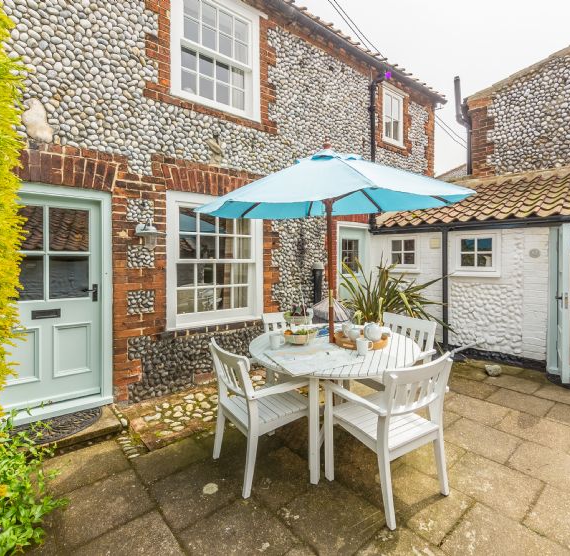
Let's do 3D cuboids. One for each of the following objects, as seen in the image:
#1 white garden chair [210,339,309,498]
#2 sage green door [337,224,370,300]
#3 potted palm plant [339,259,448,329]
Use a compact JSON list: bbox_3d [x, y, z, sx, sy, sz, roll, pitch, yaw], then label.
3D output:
[{"bbox_3d":[-0.187,0.879,2.240,0.580,0.870,0.540,-2,4,-32],"label":"white garden chair"},{"bbox_3d":[1.080,0.155,5.220,0.710,1.940,0.070,-2,4,-38],"label":"sage green door"},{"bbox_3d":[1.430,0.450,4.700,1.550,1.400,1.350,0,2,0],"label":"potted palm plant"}]

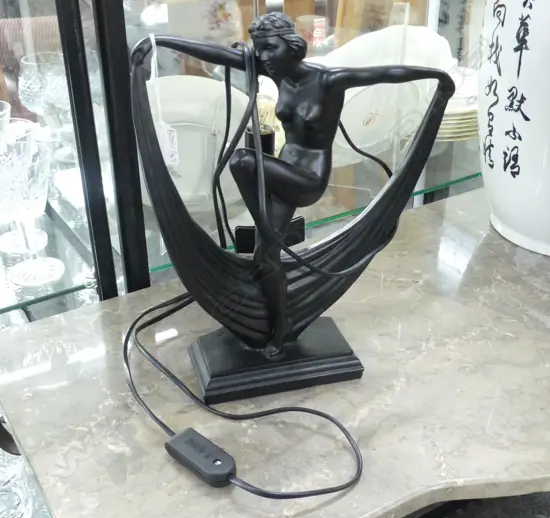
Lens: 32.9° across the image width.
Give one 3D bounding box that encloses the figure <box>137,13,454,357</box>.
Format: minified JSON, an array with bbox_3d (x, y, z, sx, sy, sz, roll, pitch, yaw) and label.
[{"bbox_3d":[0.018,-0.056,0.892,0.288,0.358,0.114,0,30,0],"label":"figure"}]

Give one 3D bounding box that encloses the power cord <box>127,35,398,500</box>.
[{"bbox_3d":[-0.021,-0.026,0.885,0.294,0.364,0.329,0,30,0],"label":"power cord"}]

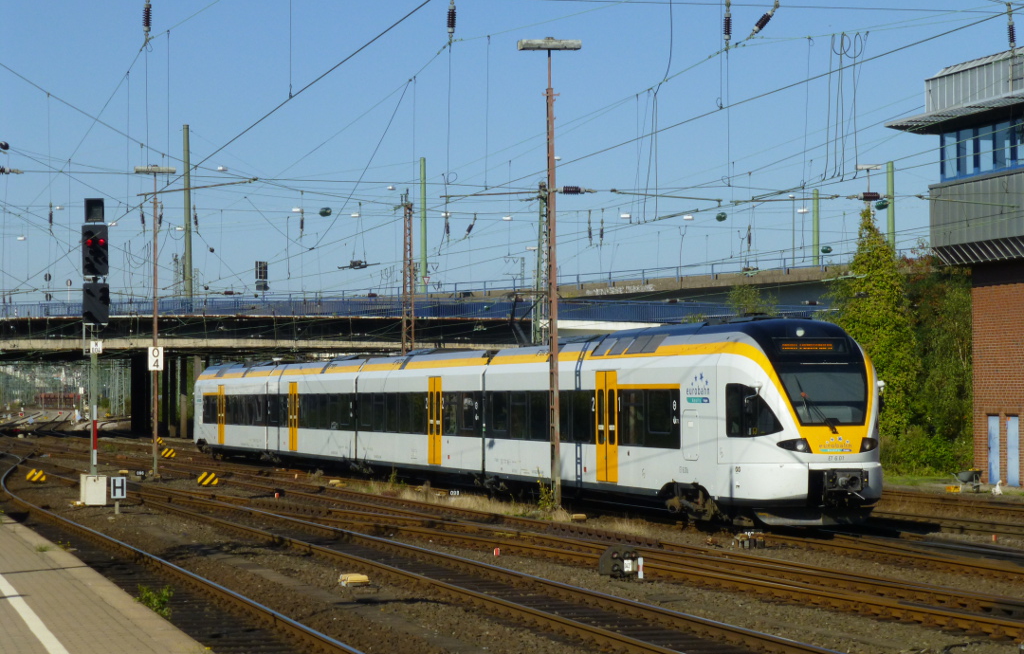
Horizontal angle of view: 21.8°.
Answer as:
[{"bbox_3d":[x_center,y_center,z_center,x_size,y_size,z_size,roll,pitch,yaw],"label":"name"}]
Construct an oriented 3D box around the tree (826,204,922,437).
[{"bbox_3d":[12.999,0.343,96.000,3.300,9.200,3.200,0,-2,0],"label":"tree"}]

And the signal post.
[{"bbox_3d":[-10.257,0.578,65.500,0.670,7.400,0.550,0,-2,-10],"label":"signal post"}]

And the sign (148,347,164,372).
[{"bbox_3d":[-11.767,1.048,88.000,0.490,0.780,0.050,0,-2,-10],"label":"sign"}]

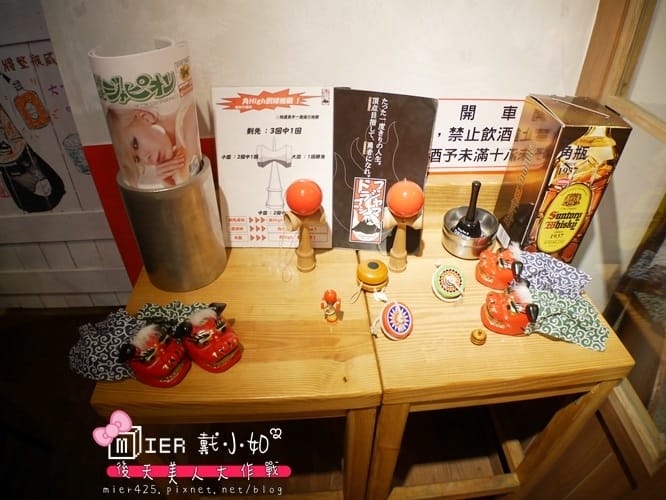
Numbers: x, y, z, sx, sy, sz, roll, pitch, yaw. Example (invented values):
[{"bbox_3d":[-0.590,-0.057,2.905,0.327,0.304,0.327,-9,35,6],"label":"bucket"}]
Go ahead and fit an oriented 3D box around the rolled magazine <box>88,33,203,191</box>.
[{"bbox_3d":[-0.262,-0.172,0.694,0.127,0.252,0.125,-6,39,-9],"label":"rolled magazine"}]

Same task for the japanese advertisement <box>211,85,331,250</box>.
[{"bbox_3d":[-0.104,-0.144,0.857,0.209,0.297,0.008,0,20,-2],"label":"japanese advertisement"}]

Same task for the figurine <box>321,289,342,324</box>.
[{"bbox_3d":[-0.004,0.091,0.743,0.031,0.068,0.021,1,40,0],"label":"figurine"}]

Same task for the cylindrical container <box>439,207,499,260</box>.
[{"bbox_3d":[0.265,-0.030,0.906,0.104,0.050,0.104,1,38,-1],"label":"cylindrical container"}]

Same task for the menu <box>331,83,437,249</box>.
[{"bbox_3d":[0.083,-0.141,0.877,0.195,0.295,0.008,6,12,4],"label":"menu"}]

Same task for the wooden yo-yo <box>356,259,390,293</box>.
[{"bbox_3d":[0.071,0.041,0.820,0.055,0.038,0.055,-2,38,-4],"label":"wooden yo-yo"}]

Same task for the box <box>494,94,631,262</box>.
[{"bbox_3d":[0.389,-0.112,0.831,0.109,0.283,0.130,-1,38,-4],"label":"box"}]

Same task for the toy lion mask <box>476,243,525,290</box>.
[{"bbox_3d":[0.299,0.034,0.823,0.064,0.053,0.069,-11,40,-15],"label":"toy lion mask"}]

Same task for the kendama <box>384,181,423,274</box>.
[{"bbox_3d":[0.122,-0.039,0.812,0.073,0.182,0.061,6,41,7],"label":"kendama"}]

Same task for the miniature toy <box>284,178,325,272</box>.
[{"bbox_3d":[-0.048,-0.040,0.809,0.073,0.182,0.061,-12,42,-15],"label":"miniature toy"}]

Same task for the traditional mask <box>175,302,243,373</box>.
[{"bbox_3d":[-0.178,0.131,0.683,0.078,0.055,0.071,-31,48,-34],"label":"traditional mask"}]

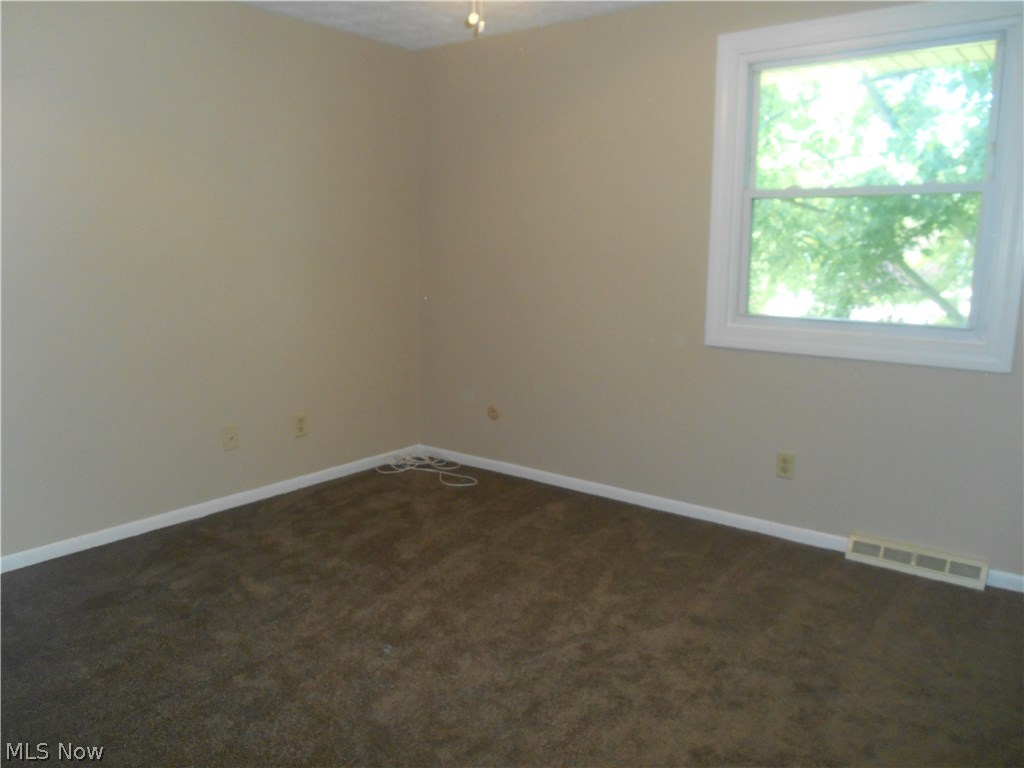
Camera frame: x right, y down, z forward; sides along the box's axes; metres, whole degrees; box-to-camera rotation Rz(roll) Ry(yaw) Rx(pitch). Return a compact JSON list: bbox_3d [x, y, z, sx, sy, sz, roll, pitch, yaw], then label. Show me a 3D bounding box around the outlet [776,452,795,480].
[{"bbox_3d":[1.165,0.350,3.281,0.072,0.115,0.010,8,12,37],"label":"outlet"}]

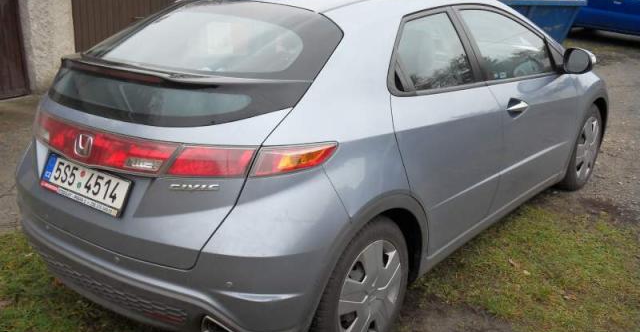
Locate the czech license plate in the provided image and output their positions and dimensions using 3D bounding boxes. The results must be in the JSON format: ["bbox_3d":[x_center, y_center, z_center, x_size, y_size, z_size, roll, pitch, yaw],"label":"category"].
[{"bbox_3d":[-0.892,0.064,2.652,0.525,0.125,0.020,14,-3,36],"label":"czech license plate"}]

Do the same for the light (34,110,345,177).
[{"bbox_3d":[-0.738,-0.131,2.794,1.660,0.150,0.460,14,22,36],"label":"light"}]

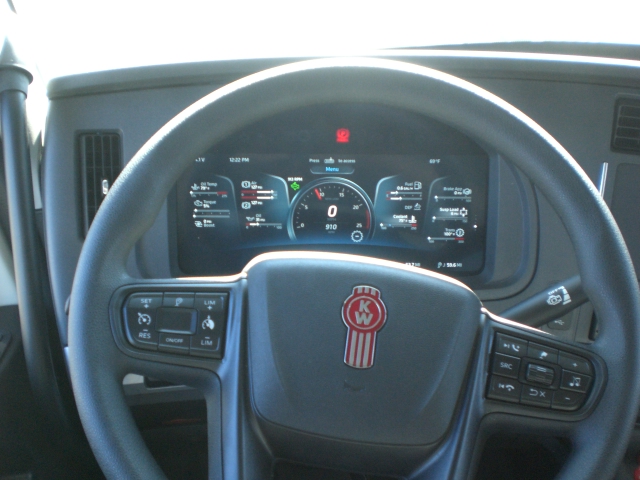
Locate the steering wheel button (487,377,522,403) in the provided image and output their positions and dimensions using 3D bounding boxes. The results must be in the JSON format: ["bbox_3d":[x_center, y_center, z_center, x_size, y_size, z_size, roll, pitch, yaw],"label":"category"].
[{"bbox_3d":[0.146,0.118,0.557,0.026,0.018,0.006,8,-15,2],"label":"steering wheel button"}]

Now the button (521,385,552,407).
[{"bbox_3d":[0.170,0.124,0.553,0.025,0.013,0.007,12,-19,0],"label":"button"}]

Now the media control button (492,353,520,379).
[{"bbox_3d":[0.148,0.101,0.559,0.021,0.018,0.007,13,-19,0],"label":"media control button"}]

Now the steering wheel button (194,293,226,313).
[{"bbox_3d":[-0.086,0.051,0.559,0.025,0.016,0.007,3,-19,-3],"label":"steering wheel button"}]

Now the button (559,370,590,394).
[{"bbox_3d":[0.202,0.113,0.559,0.023,0.016,0.007,17,-19,2],"label":"button"}]

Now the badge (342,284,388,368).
[{"bbox_3d":[0.035,0.070,0.570,0.036,0.067,0.004,6,-15,2],"label":"badge"}]

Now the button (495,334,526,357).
[{"bbox_3d":[0.154,0.086,0.566,0.027,0.018,0.006,10,-15,3],"label":"button"}]

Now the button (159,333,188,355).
[{"bbox_3d":[-0.113,0.081,0.547,0.024,0.014,0.007,4,-19,-3],"label":"button"}]

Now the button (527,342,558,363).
[{"bbox_3d":[0.179,0.092,0.565,0.025,0.013,0.007,13,-19,0],"label":"button"}]

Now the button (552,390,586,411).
[{"bbox_3d":[0.197,0.127,0.555,0.027,0.015,0.006,9,-15,2],"label":"button"}]

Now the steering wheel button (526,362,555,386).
[{"bbox_3d":[0.174,0.108,0.559,0.021,0.012,0.008,14,-19,1],"label":"steering wheel button"}]

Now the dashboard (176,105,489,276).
[{"bbox_3d":[0.016,-0.062,0.848,0.367,0.208,0.050,0,10,0],"label":"dashboard"}]

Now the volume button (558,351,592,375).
[{"bbox_3d":[0.205,0.098,0.563,0.029,0.015,0.006,11,-15,3],"label":"volume button"}]

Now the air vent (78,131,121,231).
[{"bbox_3d":[-0.248,-0.062,0.800,0.048,0.121,0.025,-1,5,-12],"label":"air vent"}]

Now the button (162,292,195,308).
[{"bbox_3d":[-0.115,0.050,0.576,0.026,0.013,0.006,5,-15,1],"label":"button"}]

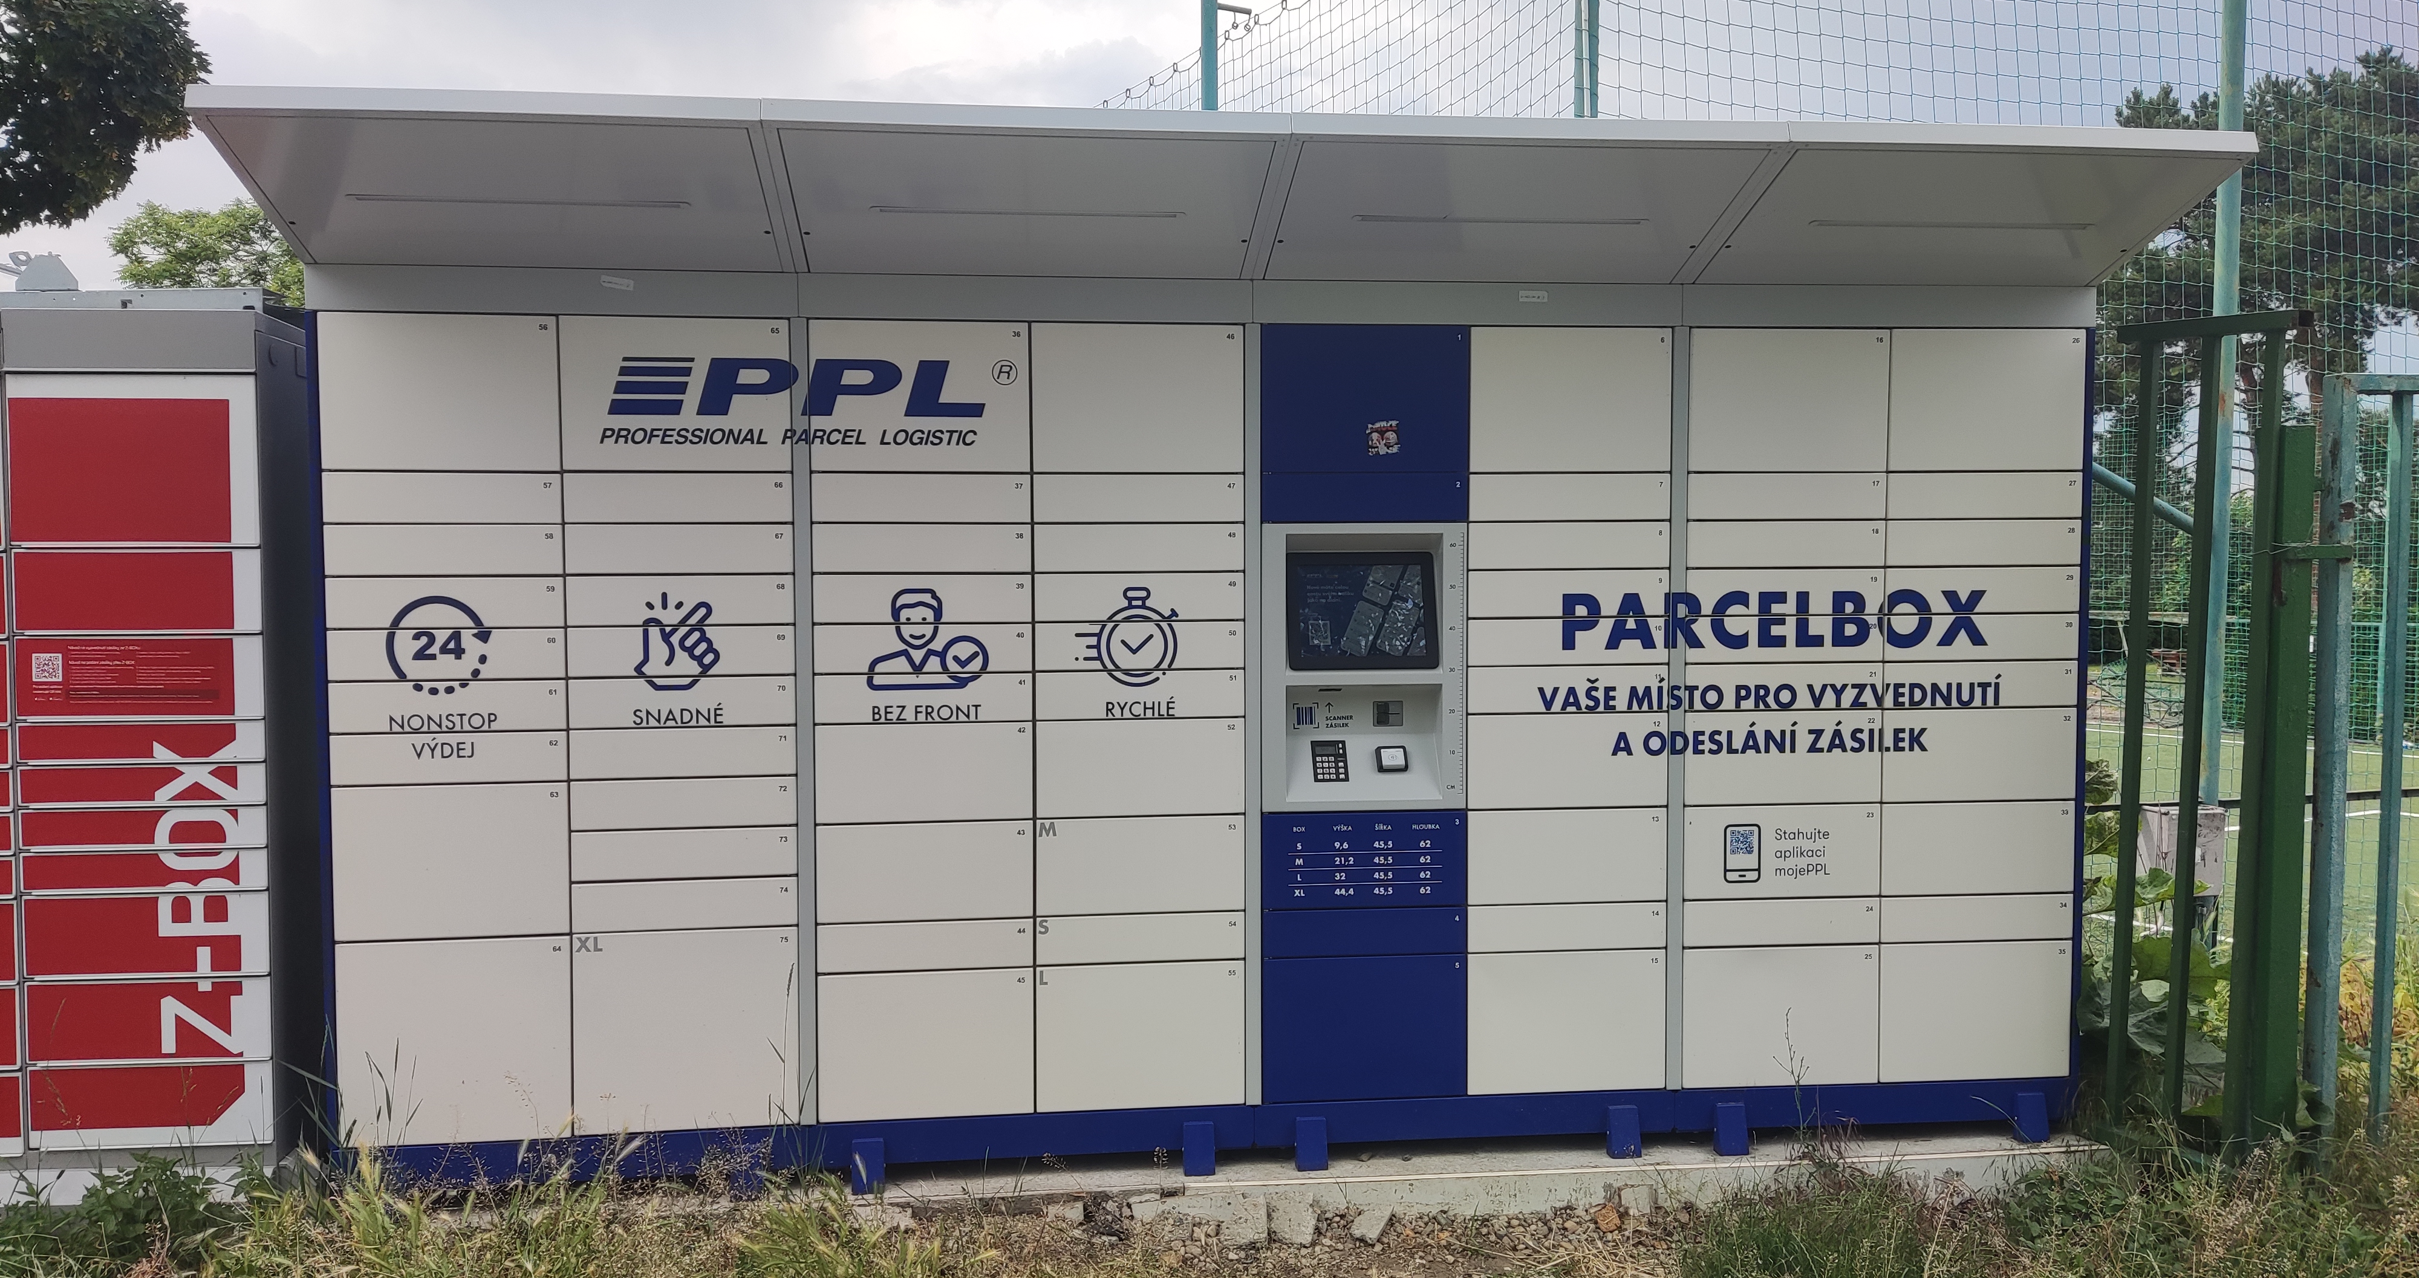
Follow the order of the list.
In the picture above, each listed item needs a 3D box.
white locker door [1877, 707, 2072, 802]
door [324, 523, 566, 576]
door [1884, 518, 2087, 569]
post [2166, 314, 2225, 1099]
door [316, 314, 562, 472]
[{"bbox_3d":[1.916,0.287,4.362,0.506,0.229,0.025,-1,3,-6],"label":"white locker door"},{"bbox_3d":[-1.708,-0.200,3.929,0.494,0.111,0.025,-1,3,-7],"label":"door"},{"bbox_3d":[1.926,-0.238,4.363,0.497,0.110,0.025,-1,3,-7],"label":"door"},{"bbox_3d":[2.391,0.249,4.253,0.036,1.957,0.036,-2,5,-41],"label":"post"},{"bbox_3d":[-1.710,-0.549,3.910,0.494,0.340,0.025,-1,3,-7],"label":"door"}]

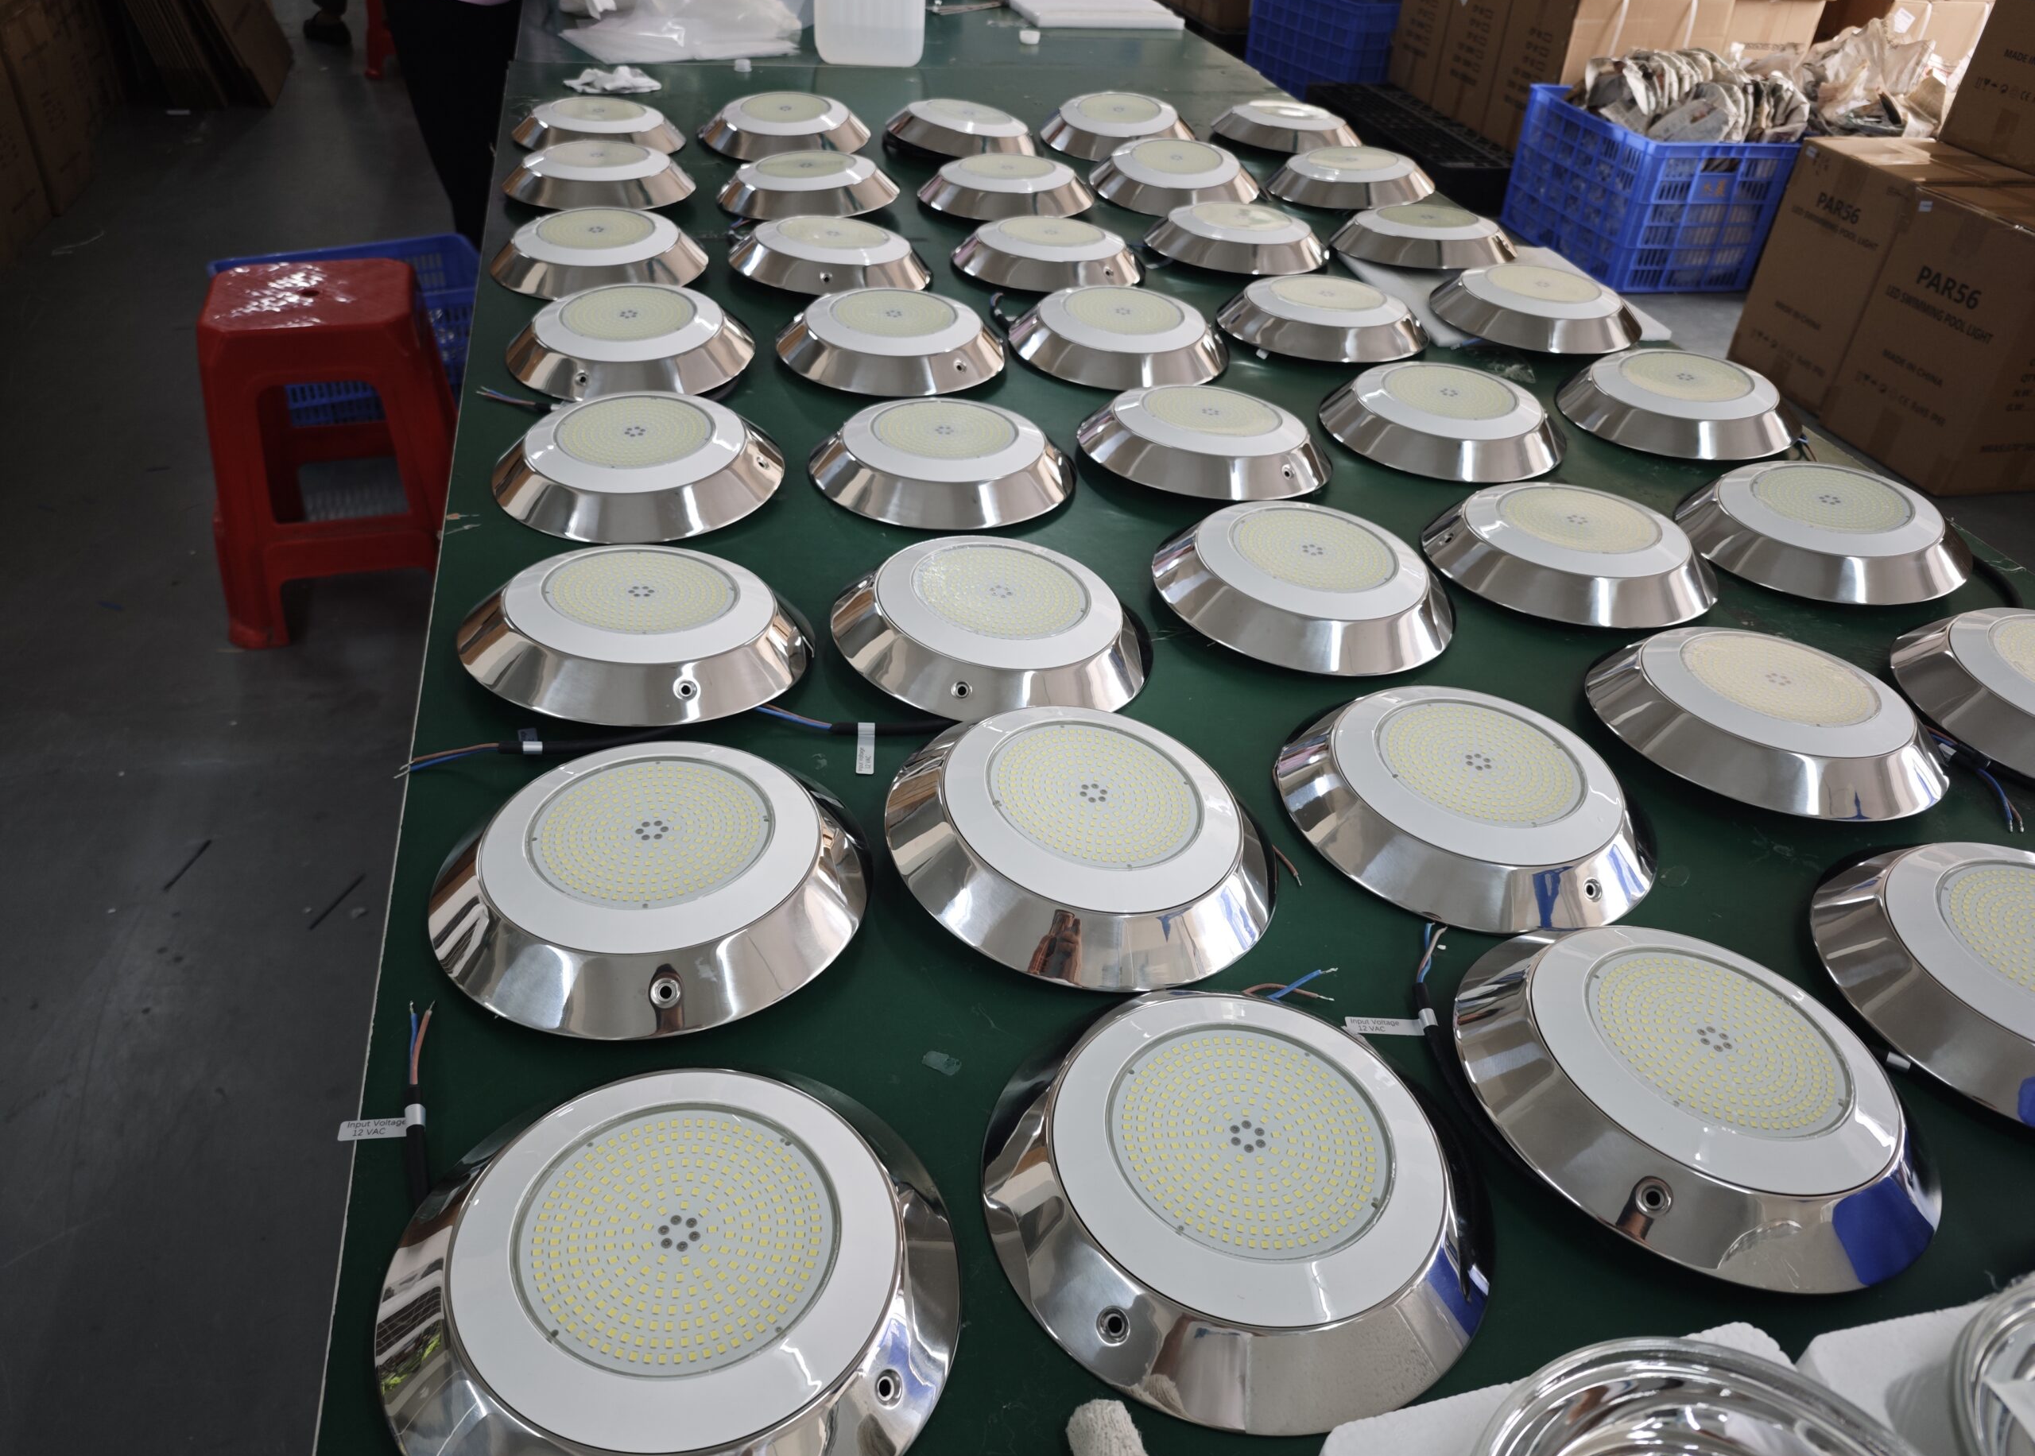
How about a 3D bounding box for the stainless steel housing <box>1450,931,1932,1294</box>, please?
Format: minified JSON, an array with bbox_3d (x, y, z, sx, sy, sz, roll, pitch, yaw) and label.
[{"bbox_3d":[0.333,0.166,0.663,0.230,0.029,0.230,9,34,0],"label":"stainless steel housing"}]

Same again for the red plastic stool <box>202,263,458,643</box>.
[{"bbox_3d":[-1.009,-0.430,2.030,0.381,0.449,0.379,-8,39,-17],"label":"red plastic stool"}]

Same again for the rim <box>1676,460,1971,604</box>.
[{"bbox_3d":[0.717,-0.182,1.204,0.238,0.035,0.238,0,37,0],"label":"rim"}]

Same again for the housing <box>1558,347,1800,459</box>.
[{"bbox_3d":[0.679,-0.338,1.388,0.238,0.035,0.238,2,37,0],"label":"housing"}]

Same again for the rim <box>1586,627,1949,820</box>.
[{"bbox_3d":[0.515,-0.016,0.927,0.230,0.029,0.230,4,33,0],"label":"rim"}]

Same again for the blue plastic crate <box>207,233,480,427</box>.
[{"bbox_3d":[-1.371,-0.869,2.886,0.526,0.204,0.343,-21,45,-30],"label":"blue plastic crate"}]

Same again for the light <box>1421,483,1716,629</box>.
[{"bbox_3d":[0.448,-0.150,1.092,0.230,0.029,0.230,3,35,0],"label":"light"}]

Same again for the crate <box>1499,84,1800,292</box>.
[{"bbox_3d":[1.896,-1.656,4.142,0.500,0.418,0.646,-5,39,-14],"label":"crate"}]

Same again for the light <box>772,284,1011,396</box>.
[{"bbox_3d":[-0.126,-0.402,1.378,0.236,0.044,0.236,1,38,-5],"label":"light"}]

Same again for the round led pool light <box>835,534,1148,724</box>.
[{"bbox_3d":[-0.015,-0.080,0.986,0.238,0.035,0.238,10,36,0],"label":"round led pool light"}]

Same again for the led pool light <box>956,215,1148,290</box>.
[{"bbox_3d":[0.038,-0.574,1.615,0.235,0.041,0.235,5,36,0],"label":"led pool light"}]

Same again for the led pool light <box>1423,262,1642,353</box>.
[{"bbox_3d":[0.583,-0.477,1.515,0.230,0.029,0.230,4,37,0],"label":"led pool light"}]

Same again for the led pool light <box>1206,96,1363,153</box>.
[{"bbox_3d":[0.431,-0.961,2.160,0.238,0.035,0.238,6,37,0],"label":"led pool light"}]

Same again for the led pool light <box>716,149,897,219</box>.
[{"bbox_3d":[-0.270,-0.706,1.744,0.230,0.029,0.230,1,38,0],"label":"led pool light"}]

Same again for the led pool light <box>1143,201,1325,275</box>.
[{"bbox_3d":[0.279,-0.628,1.708,0.235,0.041,0.235,5,37,0],"label":"led pool light"}]

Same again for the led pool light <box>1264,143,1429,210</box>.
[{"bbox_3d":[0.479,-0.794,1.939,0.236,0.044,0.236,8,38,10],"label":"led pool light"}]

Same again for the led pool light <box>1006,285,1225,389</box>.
[{"bbox_3d":[0.109,-0.423,1.427,0.235,0.041,0.235,5,38,0],"label":"led pool light"}]

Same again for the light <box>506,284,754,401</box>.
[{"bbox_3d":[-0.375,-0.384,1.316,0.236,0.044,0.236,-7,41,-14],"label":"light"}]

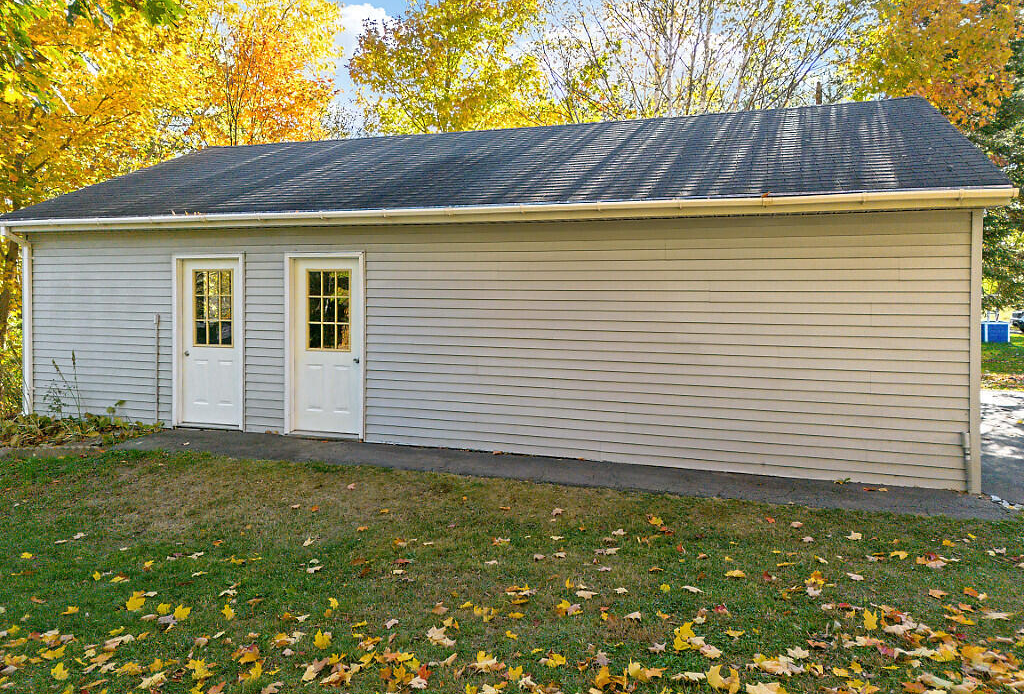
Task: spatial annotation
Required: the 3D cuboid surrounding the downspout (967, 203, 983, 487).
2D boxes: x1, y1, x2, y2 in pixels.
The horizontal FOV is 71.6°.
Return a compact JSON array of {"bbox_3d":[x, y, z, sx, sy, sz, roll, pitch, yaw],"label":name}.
[{"bbox_3d":[4.000,0.030,6.120,0.100,2.420,0.090,0,1,18],"label":"downspout"}]

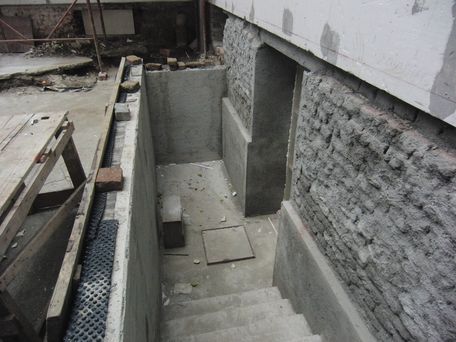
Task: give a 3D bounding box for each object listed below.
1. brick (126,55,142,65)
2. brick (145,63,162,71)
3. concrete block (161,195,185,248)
[{"bbox_3d":[-1.218,-1.449,4.130,0.185,0.065,0.150,-1,32,-4],"label":"brick"},{"bbox_3d":[-1.061,-1.487,4.538,0.220,0.065,0.110,-6,33,-12],"label":"brick"},{"bbox_3d":[-0.705,0.639,4.023,0.228,0.399,0.522,-5,30,-11],"label":"concrete block"}]

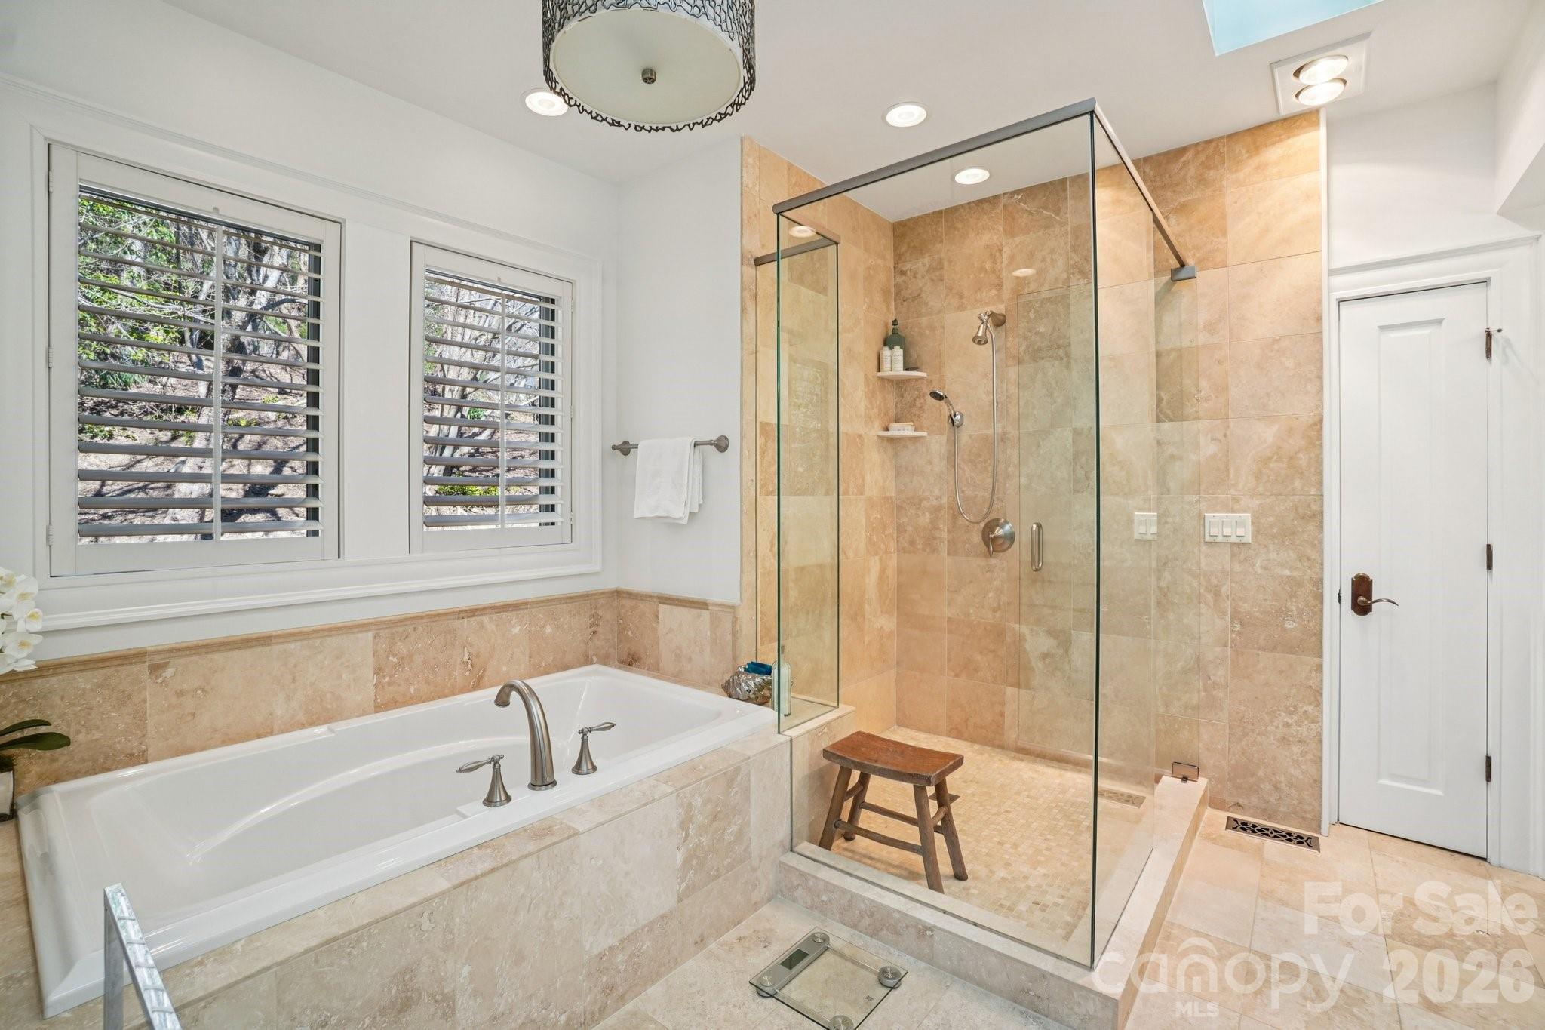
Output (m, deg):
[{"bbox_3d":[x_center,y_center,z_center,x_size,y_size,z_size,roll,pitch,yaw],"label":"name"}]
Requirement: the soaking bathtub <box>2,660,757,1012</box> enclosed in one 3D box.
[{"bbox_3d":[-0.925,0.919,1.900,1.056,0.500,1.653,0,0,40],"label":"soaking bathtub"}]

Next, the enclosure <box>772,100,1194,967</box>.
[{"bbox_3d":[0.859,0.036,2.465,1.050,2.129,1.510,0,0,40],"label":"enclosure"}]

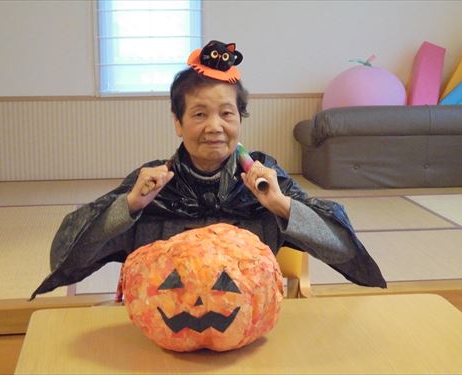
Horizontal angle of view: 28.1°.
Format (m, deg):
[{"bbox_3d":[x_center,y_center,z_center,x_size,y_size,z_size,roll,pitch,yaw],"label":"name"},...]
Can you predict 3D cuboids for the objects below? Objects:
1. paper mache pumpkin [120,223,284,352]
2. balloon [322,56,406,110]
[{"bbox_3d":[-0.052,0.181,1.690,0.296,0.225,0.265,-1,9,-2],"label":"paper mache pumpkin"},{"bbox_3d":[0.817,-0.516,5.676,0.520,0.560,0.520,-2,10,-8],"label":"balloon"}]

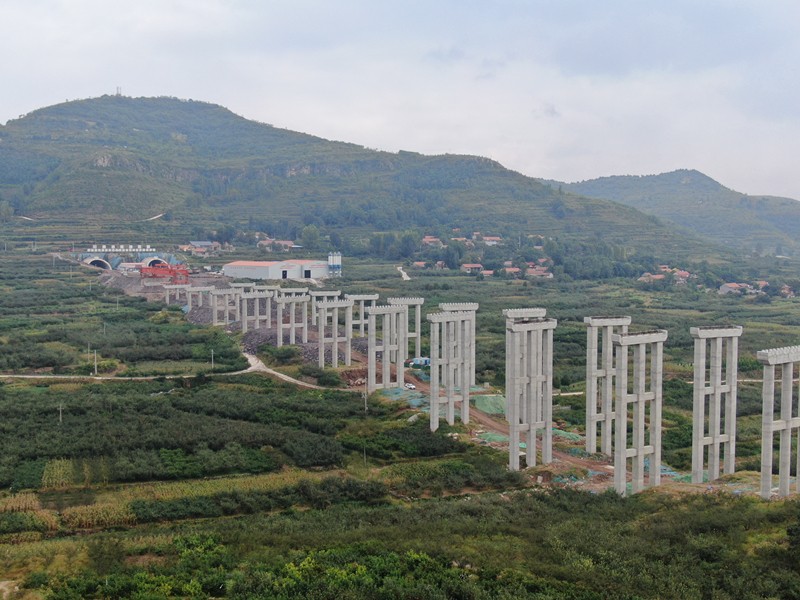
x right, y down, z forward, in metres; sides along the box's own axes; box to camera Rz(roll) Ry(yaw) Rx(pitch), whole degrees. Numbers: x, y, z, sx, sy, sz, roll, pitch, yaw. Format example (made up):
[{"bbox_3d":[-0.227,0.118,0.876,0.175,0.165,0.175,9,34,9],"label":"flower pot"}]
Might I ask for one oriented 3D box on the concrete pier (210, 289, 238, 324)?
[{"bbox_3d":[-87.220,3.570,454.060,15.300,18.100,2.650,-1,3,-31],"label":"concrete pier"}]

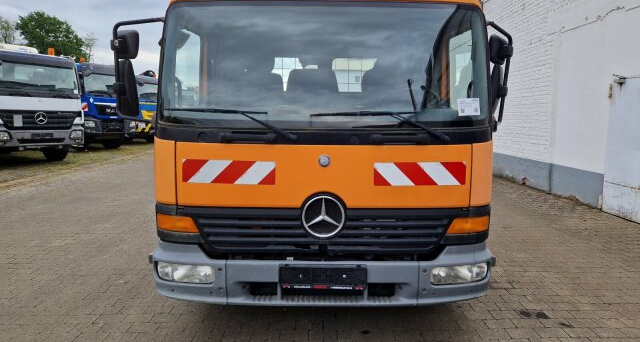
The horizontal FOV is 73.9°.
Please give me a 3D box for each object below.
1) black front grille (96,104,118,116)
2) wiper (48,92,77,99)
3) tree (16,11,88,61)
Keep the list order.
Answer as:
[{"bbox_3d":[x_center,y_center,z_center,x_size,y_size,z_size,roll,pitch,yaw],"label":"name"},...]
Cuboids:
[{"bbox_3d":[-9.467,-2.783,19.400,1.500,0.480,0.180,-6,9,-42],"label":"black front grille"},{"bbox_3d":[-8.781,-2.575,14.500,0.880,0.200,0.140,-6,10,-44],"label":"wiper"},{"bbox_3d":[-23.324,-8.579,37.460,7.000,10.800,7.000,0,7,0],"label":"tree"}]

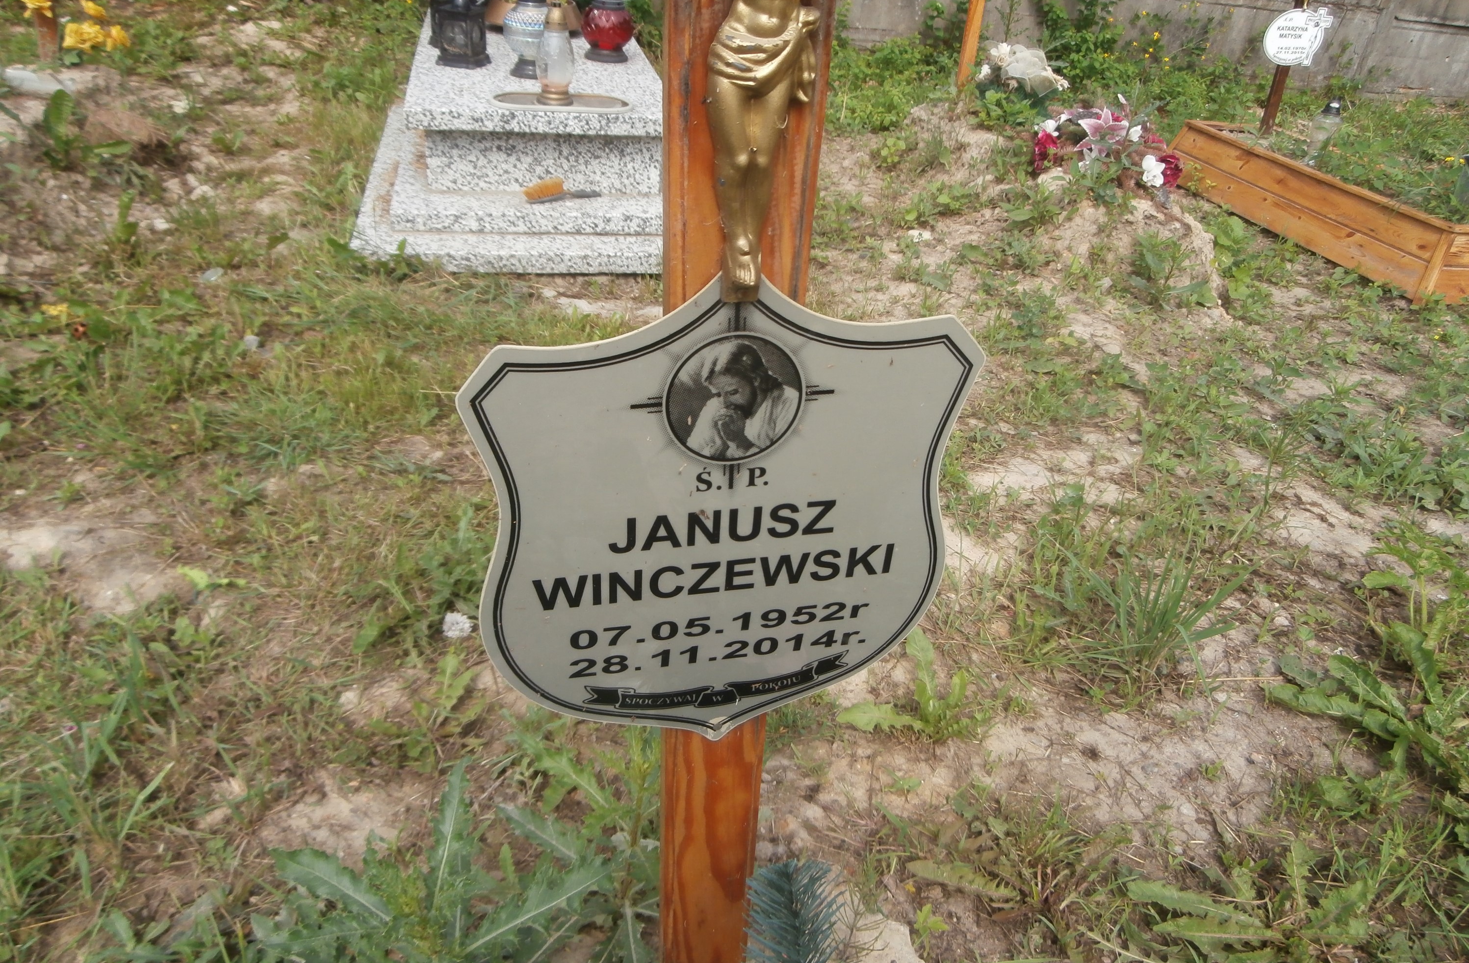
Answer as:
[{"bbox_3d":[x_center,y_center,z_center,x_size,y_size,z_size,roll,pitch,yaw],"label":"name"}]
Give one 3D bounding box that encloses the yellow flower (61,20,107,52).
[{"bbox_3d":[-2.872,-1.970,4.500,0.165,0.115,0.130,-14,37,-27],"label":"yellow flower"}]

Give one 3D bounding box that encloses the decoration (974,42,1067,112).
[{"bbox_3d":[1.333,-1.884,4.750,0.380,0.250,0.280,-4,33,-14],"label":"decoration"}]

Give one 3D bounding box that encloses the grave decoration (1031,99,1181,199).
[{"bbox_3d":[1.296,-1.160,3.550,0.470,0.250,0.340,-4,33,-14],"label":"grave decoration"}]

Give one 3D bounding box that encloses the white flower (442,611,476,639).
[{"bbox_3d":[-0.433,0.225,1.600,0.050,0.035,0.048,-5,33,-16],"label":"white flower"}]

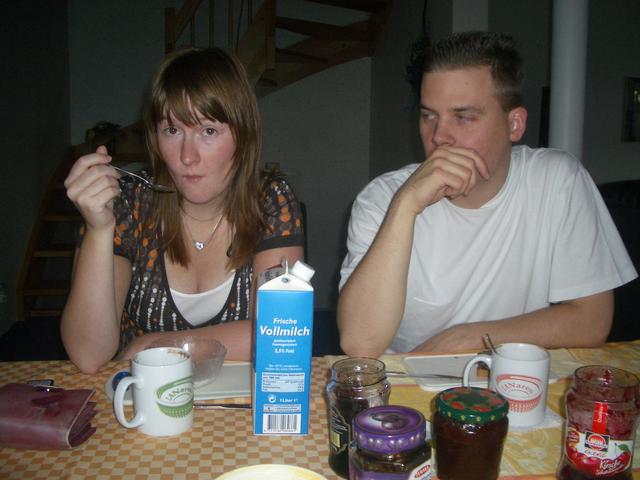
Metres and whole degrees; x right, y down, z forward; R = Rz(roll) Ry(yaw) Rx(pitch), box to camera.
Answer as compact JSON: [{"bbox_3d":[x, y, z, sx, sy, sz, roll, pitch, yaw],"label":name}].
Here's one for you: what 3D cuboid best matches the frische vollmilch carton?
[{"bbox_3d":[-0.050,0.138,0.886,0.072,0.240,0.072,0,9,-6],"label":"frische vollmilch carton"}]

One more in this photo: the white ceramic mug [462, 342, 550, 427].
[{"bbox_3d":[0.268,0.207,0.935,0.118,0.098,0.080,4,9,18],"label":"white ceramic mug"}]

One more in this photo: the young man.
[{"bbox_3d":[0.324,0.276,1.289,0.580,1.300,0.700,1,9,-2],"label":"young man"}]

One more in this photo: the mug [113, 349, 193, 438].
[{"bbox_3d":[-0.226,0.209,0.872,0.080,0.098,0.118,7,11,34],"label":"mug"}]

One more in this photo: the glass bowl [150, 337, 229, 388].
[{"bbox_3d":[-0.211,0.197,1.029,0.128,0.052,0.128,1,9,0],"label":"glass bowl"}]

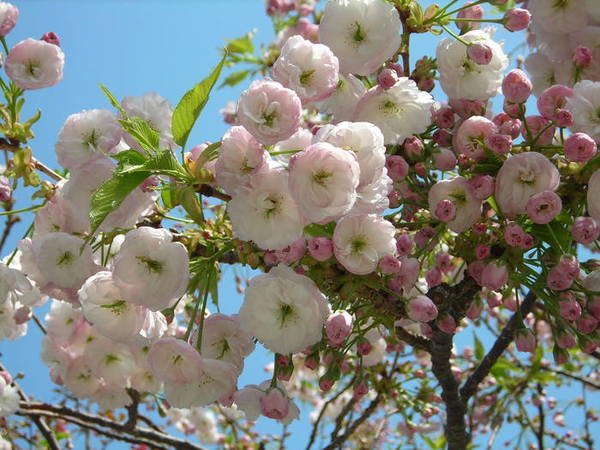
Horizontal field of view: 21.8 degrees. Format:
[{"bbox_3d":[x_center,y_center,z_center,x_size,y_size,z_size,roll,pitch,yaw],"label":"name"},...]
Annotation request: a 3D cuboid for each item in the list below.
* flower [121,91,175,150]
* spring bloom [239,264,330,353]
[{"bbox_3d":[-0.096,-0.065,0.990,0.035,0.041,0.026,3,11,-6],"label":"flower"},{"bbox_3d":[-0.009,0.048,0.880,0.050,0.050,0.026,0,7,0],"label":"spring bloom"}]

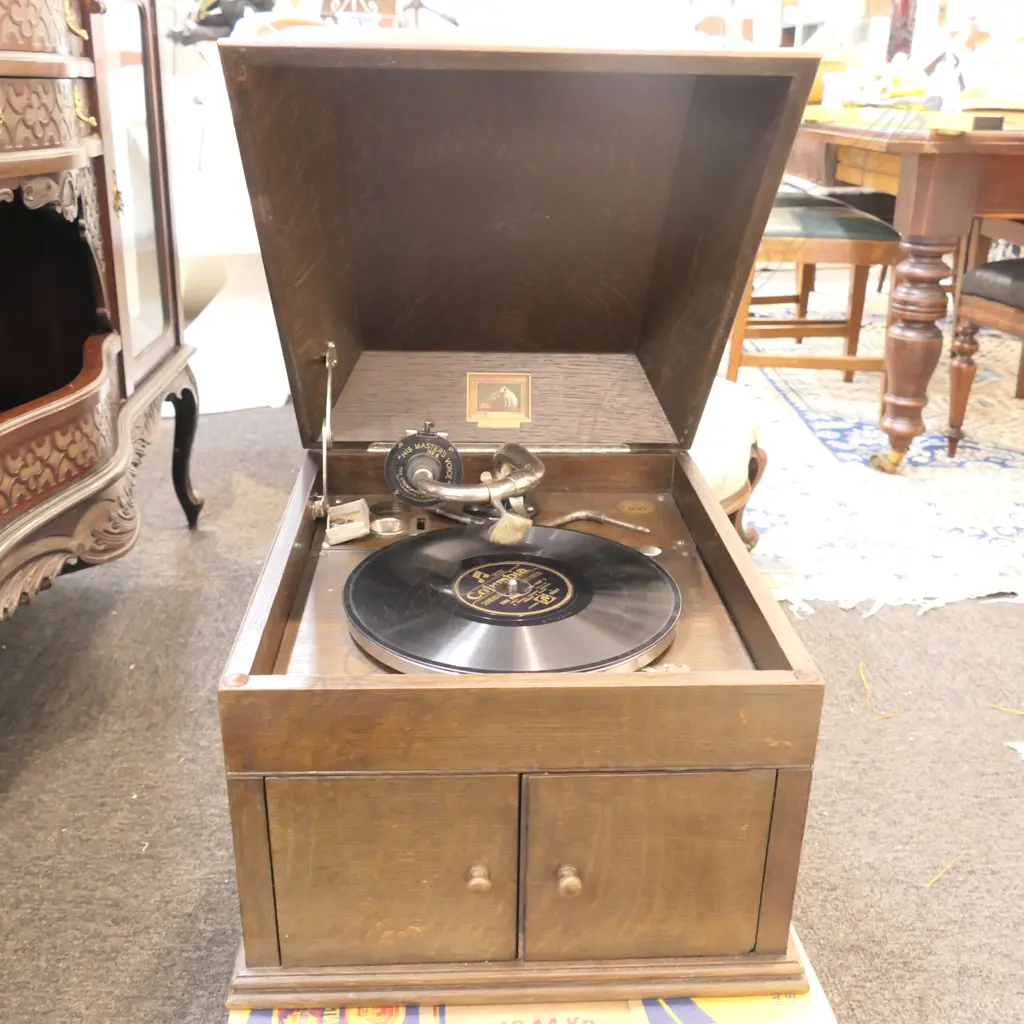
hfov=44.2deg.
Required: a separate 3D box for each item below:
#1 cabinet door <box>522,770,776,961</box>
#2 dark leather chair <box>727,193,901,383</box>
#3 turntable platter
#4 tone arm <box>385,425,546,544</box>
[{"bbox_3d":[0.087,0.234,0.833,0.163,0.146,0.028,0,22,-3],"label":"cabinet door"},{"bbox_3d":[0.742,-0.701,3.187,0.490,0.900,0.460,1,22,0],"label":"dark leather chair"},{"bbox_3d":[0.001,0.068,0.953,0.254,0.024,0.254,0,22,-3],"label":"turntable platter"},{"bbox_3d":[-0.040,-0.032,1.089,0.135,0.120,0.165,3,22,5],"label":"tone arm"}]

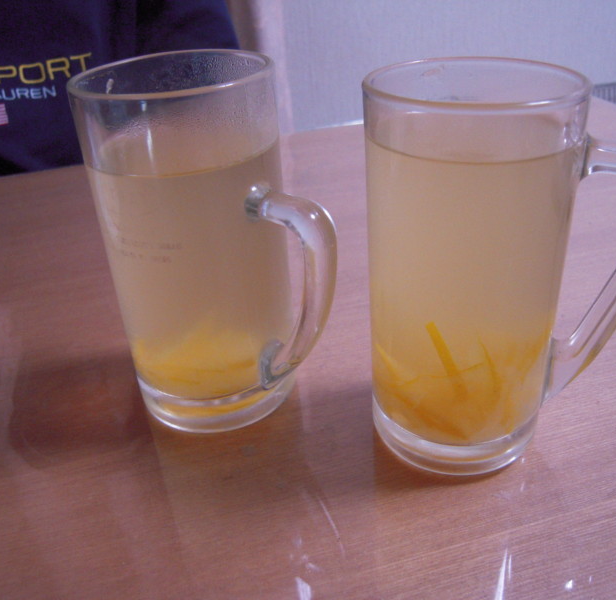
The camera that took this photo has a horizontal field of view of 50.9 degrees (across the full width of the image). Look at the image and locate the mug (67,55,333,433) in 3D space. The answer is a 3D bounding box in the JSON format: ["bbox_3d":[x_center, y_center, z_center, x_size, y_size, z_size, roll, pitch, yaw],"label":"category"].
[{"bbox_3d":[-0.034,-0.018,0.278,0.118,0.150,0.081,21,40,36],"label":"mug"}]

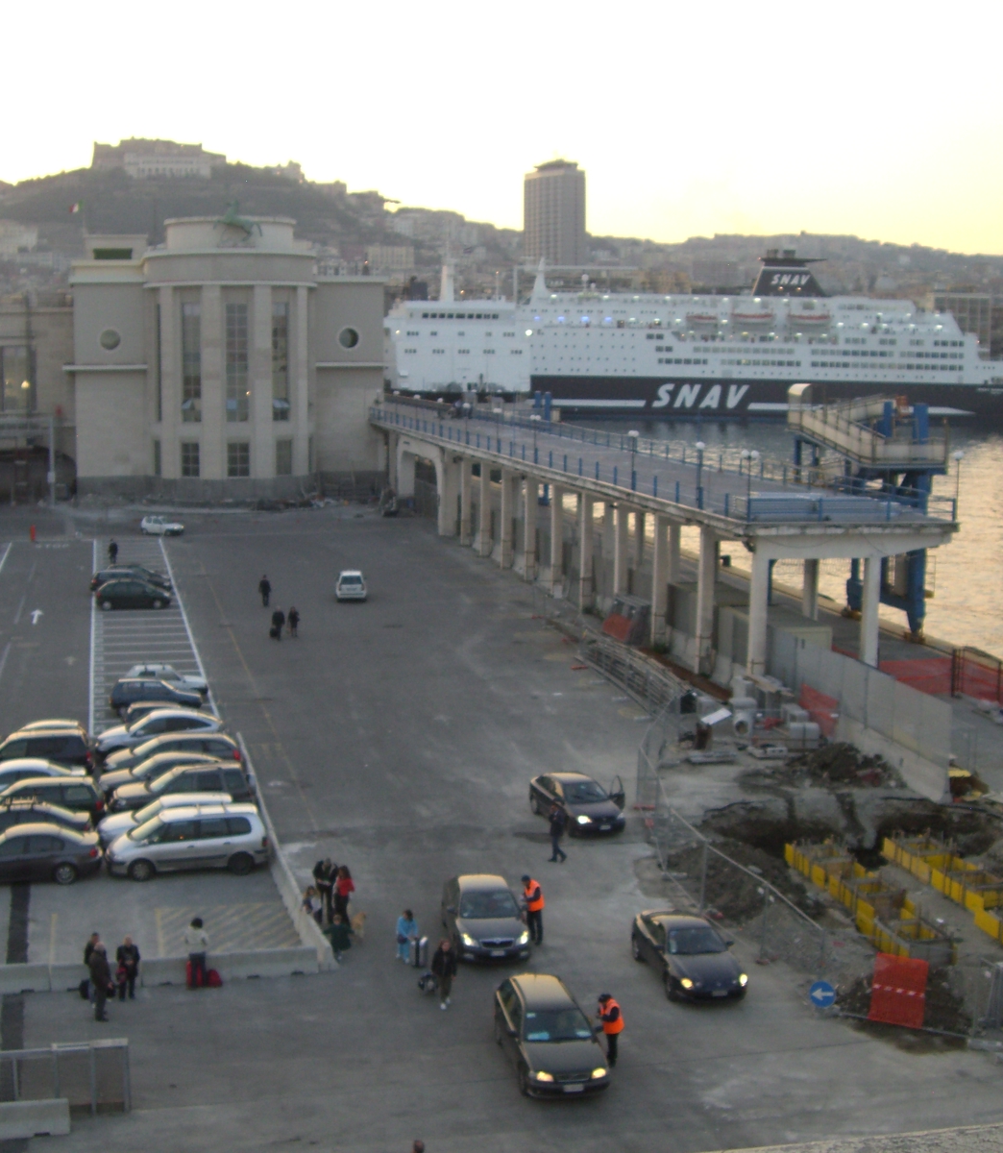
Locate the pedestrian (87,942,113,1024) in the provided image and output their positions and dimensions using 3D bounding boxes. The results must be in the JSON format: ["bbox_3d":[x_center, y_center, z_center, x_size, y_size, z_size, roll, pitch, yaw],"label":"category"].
[{"bbox_3d":[-8.828,8.906,37.226,0.460,1.760,0.500,-3,8,-25],"label":"pedestrian"}]

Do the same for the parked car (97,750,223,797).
[{"bbox_3d":[-11.260,6.712,56.545,4.350,1.410,1.740,-1,8,-13],"label":"parked car"}]

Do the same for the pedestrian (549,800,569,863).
[{"bbox_3d":[1.620,7.283,48.109,0.540,1.738,0.470,-3,8,-22],"label":"pedestrian"}]

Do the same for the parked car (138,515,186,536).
[{"bbox_3d":[-26.908,-4.060,133.660,3.500,1.430,1.580,3,8,18],"label":"parked car"}]

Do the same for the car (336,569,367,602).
[{"bbox_3d":[-8.731,0.453,98.607,1.660,1.480,3.840,0,8,-5],"label":"car"}]

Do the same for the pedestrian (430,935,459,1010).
[{"bbox_3d":[-1.272,8.976,38.290,0.550,1.600,0.400,-1,8,-13],"label":"pedestrian"}]

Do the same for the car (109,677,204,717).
[{"bbox_3d":[-13.671,4.645,66.906,3.700,1.400,1.620,-2,8,-16],"label":"car"}]

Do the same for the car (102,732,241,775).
[{"bbox_3d":[-11.182,6.165,57.464,4.604,1.460,1.770,-1,8,-11],"label":"car"}]

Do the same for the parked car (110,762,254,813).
[{"bbox_3d":[-10.294,6.940,54.473,4.400,1.540,1.750,-1,8,-13],"label":"parked car"}]

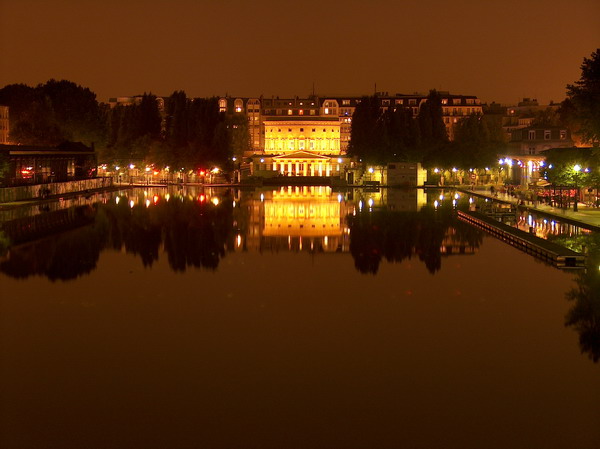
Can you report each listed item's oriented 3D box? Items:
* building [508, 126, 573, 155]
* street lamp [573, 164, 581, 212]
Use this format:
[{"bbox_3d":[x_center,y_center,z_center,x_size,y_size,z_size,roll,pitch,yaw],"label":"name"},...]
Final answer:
[{"bbox_3d":[49.808,-13.347,350.944,9.860,12.830,14.000,0,2,1],"label":"building"},{"bbox_3d":[35.769,-4.626,221.679,0.600,6.100,0.600,0,2,1],"label":"street lamp"}]

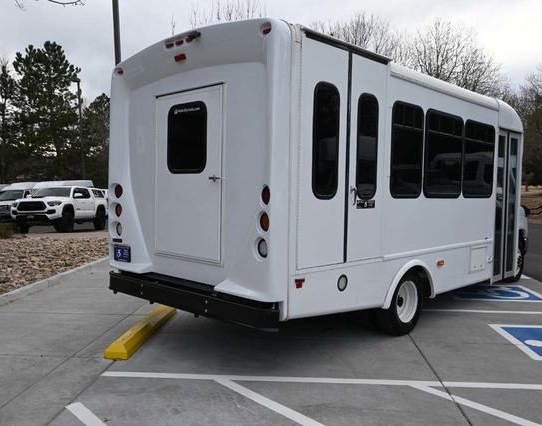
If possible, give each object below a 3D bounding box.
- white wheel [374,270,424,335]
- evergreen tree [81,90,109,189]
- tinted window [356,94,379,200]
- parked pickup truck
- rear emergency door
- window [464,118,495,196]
[{"bbox_3d":[1.316,0.912,5.361,0.240,0.740,0.740,4,4,43],"label":"white wheel"},{"bbox_3d":[-15.000,-5.400,46.000,4.000,10.600,4.000,0,3,0],"label":"evergreen tree"},{"bbox_3d":[0.847,-0.574,4.551,0.060,0.920,0.330,4,4,43],"label":"tinted window"},{"bbox_3d":[-8.350,-0.200,20.800,1.950,1.830,5.450,-1,2,1],"label":"parked pickup truck"},{"bbox_3d":[-0.735,-0.324,4.518,0.930,1.470,0.070,4,4,43],"label":"rear emergency door"},{"bbox_3d":[2.587,-0.647,6.406,0.060,0.920,0.940,4,4,43],"label":"window"}]

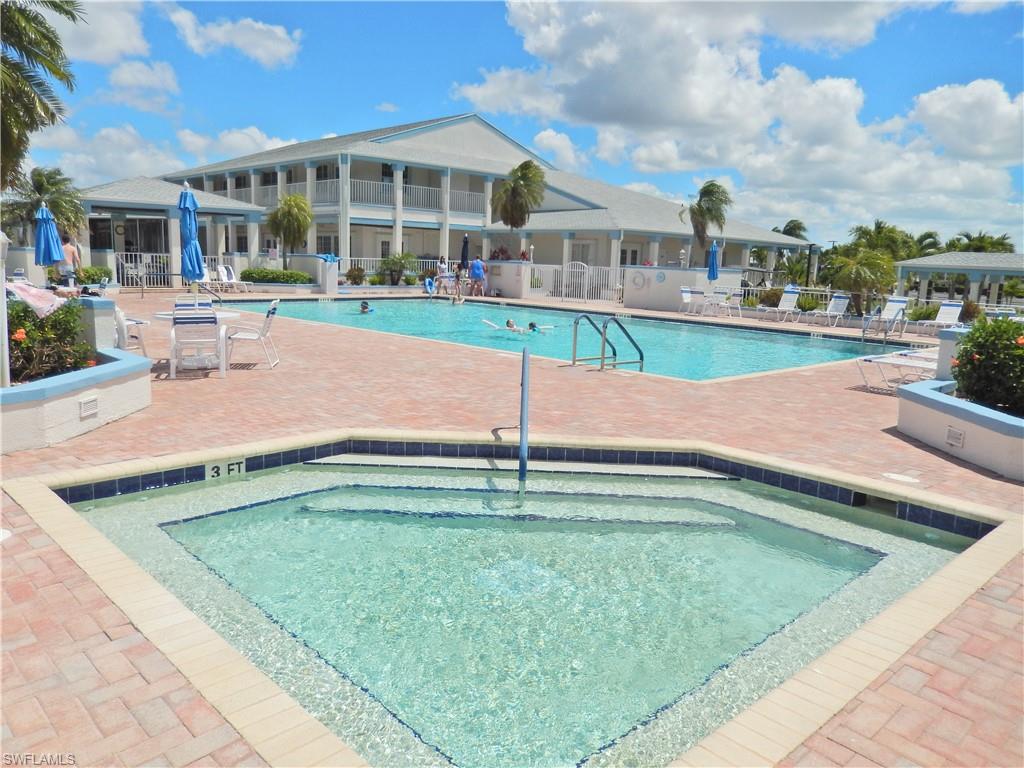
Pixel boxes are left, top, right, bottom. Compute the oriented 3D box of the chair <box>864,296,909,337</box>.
[{"bbox_3d":[10.093,-1.858,19.898,1.520,0.930,0.640,-6,13,-41],"label":"chair"}]

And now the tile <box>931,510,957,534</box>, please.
[{"bbox_3d":[2.949,0.939,5.055,0.012,0.138,0.150,-7,13,-43],"label":"tile"}]

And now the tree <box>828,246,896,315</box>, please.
[{"bbox_3d":[9.965,-2.888,21.020,1.900,2.008,1.900,2,10,0],"label":"tree"}]

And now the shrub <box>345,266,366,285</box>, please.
[{"bbox_3d":[-6.478,-4.502,30.612,0.900,0.800,0.880,2,9,0],"label":"shrub"}]

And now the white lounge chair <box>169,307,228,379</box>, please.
[{"bbox_3d":[-3.831,-0.535,9.094,0.620,0.840,0.690,-1,10,-18],"label":"white lounge chair"}]

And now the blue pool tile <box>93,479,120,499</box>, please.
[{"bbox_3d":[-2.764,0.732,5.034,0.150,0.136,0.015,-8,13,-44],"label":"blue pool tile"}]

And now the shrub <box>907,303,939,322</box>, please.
[{"bbox_3d":[10.938,-1.873,19.678,0.720,0.615,0.820,-7,13,-43],"label":"shrub"}]

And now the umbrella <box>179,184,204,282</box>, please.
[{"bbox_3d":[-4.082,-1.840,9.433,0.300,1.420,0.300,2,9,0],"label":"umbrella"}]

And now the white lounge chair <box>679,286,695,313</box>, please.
[{"bbox_3d":[5.778,-2.684,23.852,0.650,0.870,0.580,10,12,39],"label":"white lounge chair"}]

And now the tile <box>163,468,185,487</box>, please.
[{"bbox_3d":[-2.498,0.695,5.476,0.150,0.138,0.012,-7,13,-43],"label":"tile"}]

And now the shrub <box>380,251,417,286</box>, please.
[{"bbox_3d":[-4.679,-4.672,30.460,1.500,1.468,1.500,2,10,0],"label":"shrub"}]

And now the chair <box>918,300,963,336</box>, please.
[{"bbox_3d":[11.177,-1.703,19.200,1.520,0.930,0.640,-6,13,-41],"label":"chair"}]

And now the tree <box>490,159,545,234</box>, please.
[{"bbox_3d":[0.144,-6.600,30.833,2.350,5.249,2.350,2,10,0],"label":"tree"}]

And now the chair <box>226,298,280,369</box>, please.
[{"bbox_3d":[-3.514,-0.701,10.060,0.610,0.890,0.600,0,10,-11],"label":"chair"}]

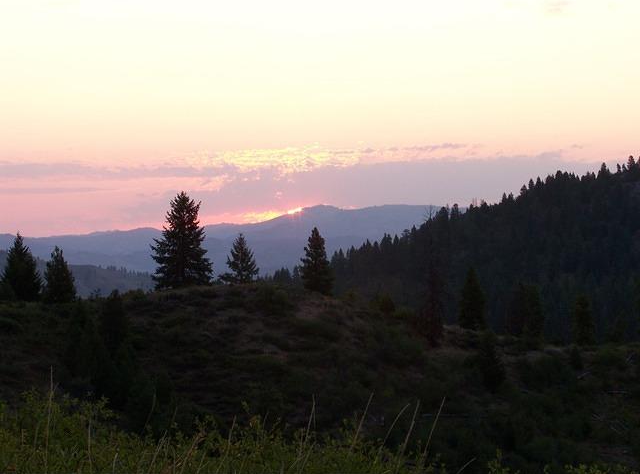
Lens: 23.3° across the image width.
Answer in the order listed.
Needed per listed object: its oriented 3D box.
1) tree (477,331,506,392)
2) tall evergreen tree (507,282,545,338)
[{"bbox_3d":[15.460,11.220,140.000,2.700,5.400,2.700,0,0,0],"label":"tree"},{"bbox_3d":[23.160,8.280,175.000,4.200,6.600,4.000,0,0,0],"label":"tall evergreen tree"}]

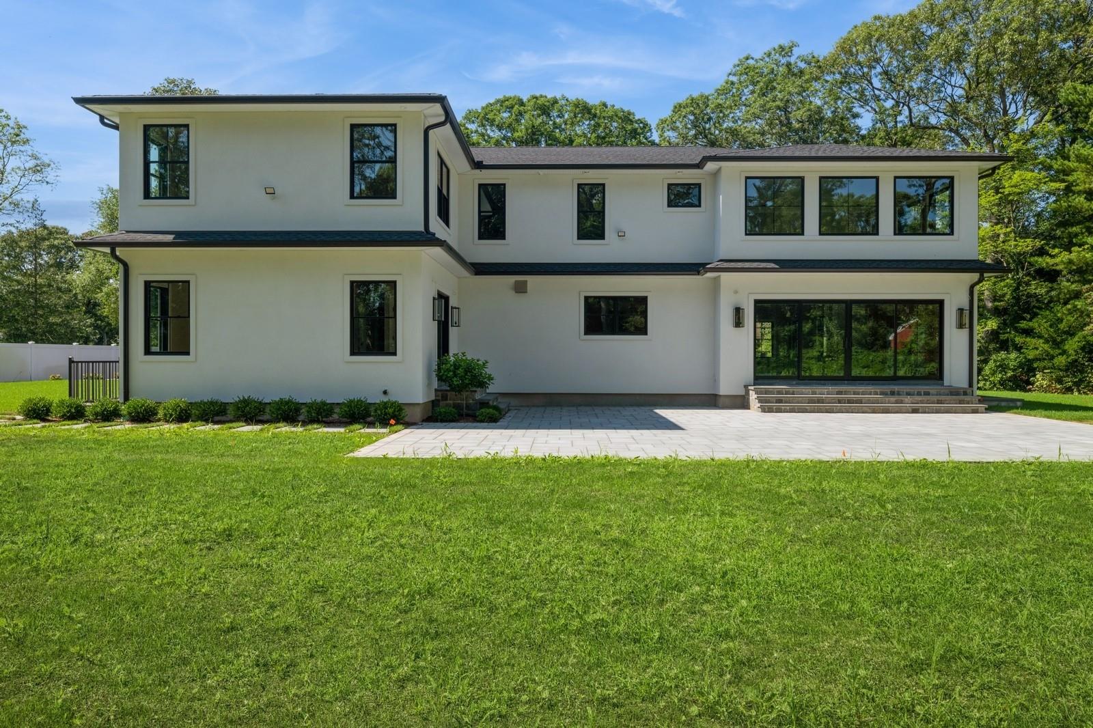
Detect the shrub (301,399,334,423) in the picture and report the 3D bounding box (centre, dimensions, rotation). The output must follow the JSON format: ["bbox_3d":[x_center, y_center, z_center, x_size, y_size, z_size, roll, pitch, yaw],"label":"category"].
[{"bbox_3d":[-4.301,0.882,13.690,0.625,0.449,0.623,0,0,1],"label":"shrub"}]

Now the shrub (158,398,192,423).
[{"bbox_3d":[-7.031,0.879,13.771,0.628,0.468,0.624,0,0,1],"label":"shrub"}]

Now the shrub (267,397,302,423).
[{"bbox_3d":[-4.934,0.867,13.709,0.643,0.514,0.631,0,0,1],"label":"shrub"}]

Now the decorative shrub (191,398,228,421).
[{"bbox_3d":[-6.376,0.870,13.752,0.648,0.451,0.634,0,0,1],"label":"decorative shrub"}]

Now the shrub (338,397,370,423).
[{"bbox_3d":[-3.614,0.857,13.670,0.617,0.497,0.619,0,0,1],"label":"shrub"}]

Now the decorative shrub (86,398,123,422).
[{"bbox_3d":[-8.379,0.874,13.811,0.659,0.453,0.640,0,0,1],"label":"decorative shrub"}]

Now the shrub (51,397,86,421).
[{"bbox_3d":[-9.072,0.843,13.831,0.620,0.454,0.620,0,0,1],"label":"shrub"}]

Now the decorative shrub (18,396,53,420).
[{"bbox_3d":[-9.718,0.844,13.850,0.636,0.455,0.628,0,0,1],"label":"decorative shrub"}]

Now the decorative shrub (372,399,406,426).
[{"bbox_3d":[-2.952,0.896,13.650,0.637,0.480,0.628,0,0,1],"label":"decorative shrub"}]

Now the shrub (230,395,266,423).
[{"bbox_3d":[-5.634,0.853,13.730,0.660,0.515,0.640,0,0,1],"label":"shrub"}]

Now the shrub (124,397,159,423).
[{"bbox_3d":[-7.671,0.872,13.790,0.644,0.485,0.632,0,0,1],"label":"shrub"}]

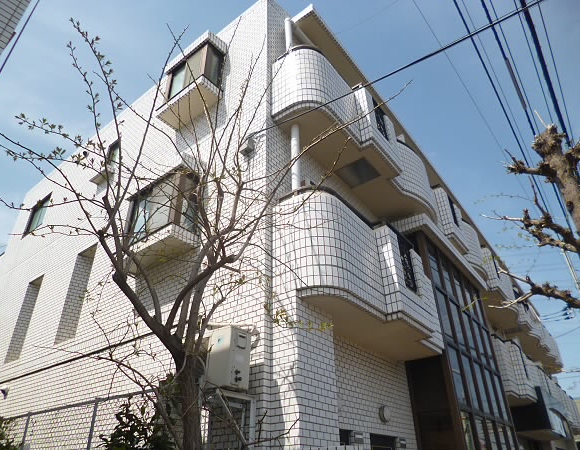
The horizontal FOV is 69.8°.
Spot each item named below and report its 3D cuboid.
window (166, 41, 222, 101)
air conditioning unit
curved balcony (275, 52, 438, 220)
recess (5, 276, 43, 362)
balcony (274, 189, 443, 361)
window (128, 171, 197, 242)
[{"bbox_3d":[-1.754,-2.592,7.648,1.036,1.027,0.395,-23,-39,31],"label":"window"},{"bbox_3d":[-0.769,1.353,4.041,0.760,0.553,0.267,-23,-39,31],"label":"air conditioning unit"},{"bbox_3d":[1.491,-1.330,7.612,0.849,1.441,4.402,-23,-39,31],"label":"curved balcony"},{"bbox_3d":[-5.330,1.994,8.594,0.720,1.808,0.345,-23,-39,31],"label":"recess"},{"bbox_3d":[1.125,0.786,5.624,0.849,1.358,3.119,-23,-39,31],"label":"balcony"},{"bbox_3d":[-1.906,-0.093,6.161,1.283,1.017,0.395,-23,-39,31],"label":"window"}]

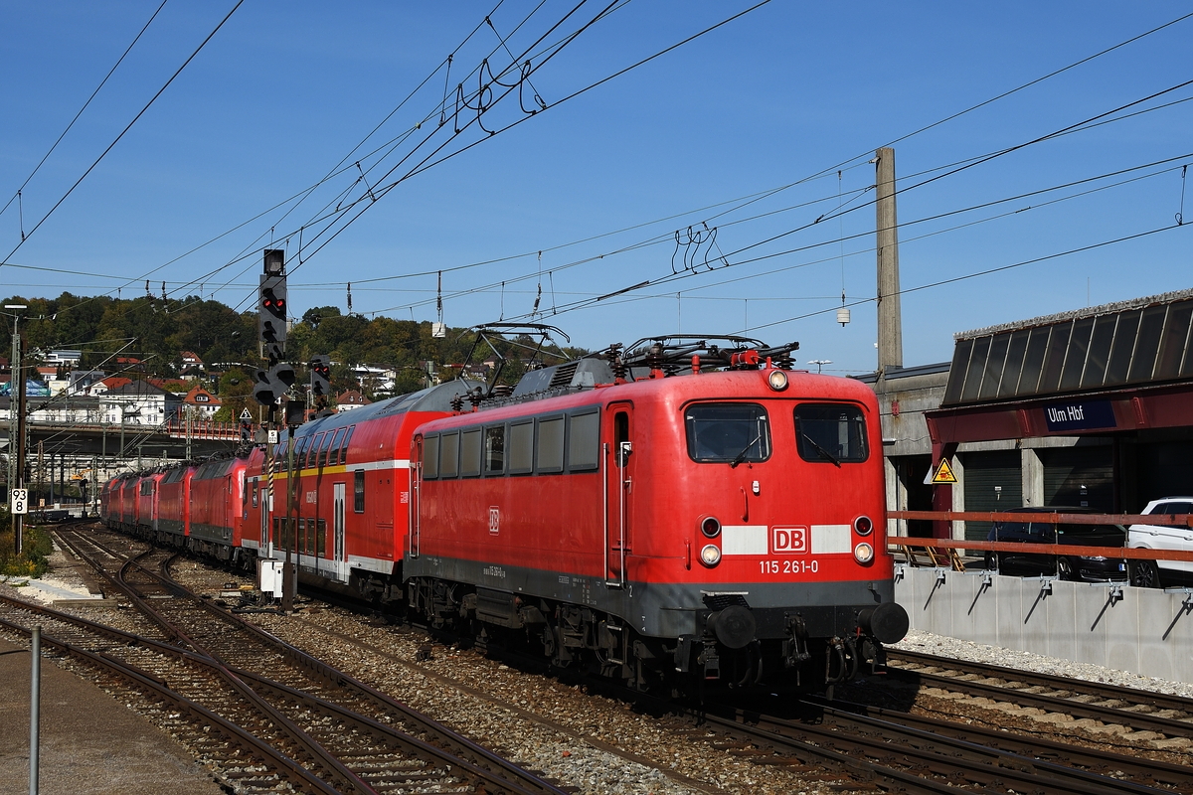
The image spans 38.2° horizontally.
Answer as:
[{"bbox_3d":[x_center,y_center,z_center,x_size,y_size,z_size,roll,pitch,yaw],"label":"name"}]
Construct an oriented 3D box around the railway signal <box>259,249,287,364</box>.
[{"bbox_3d":[-8.087,-2.275,43.100,0.670,2.900,0.500,1,-4,-15],"label":"railway signal"}]

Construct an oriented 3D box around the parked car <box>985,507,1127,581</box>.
[{"bbox_3d":[9.200,2.917,33.600,1.820,1.570,4.360,1,-4,-16],"label":"parked car"}]

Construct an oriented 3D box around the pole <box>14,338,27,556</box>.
[{"bbox_3d":[-21.053,1.908,63.000,0.240,8.200,0.240,1,-4,-18],"label":"pole"}]

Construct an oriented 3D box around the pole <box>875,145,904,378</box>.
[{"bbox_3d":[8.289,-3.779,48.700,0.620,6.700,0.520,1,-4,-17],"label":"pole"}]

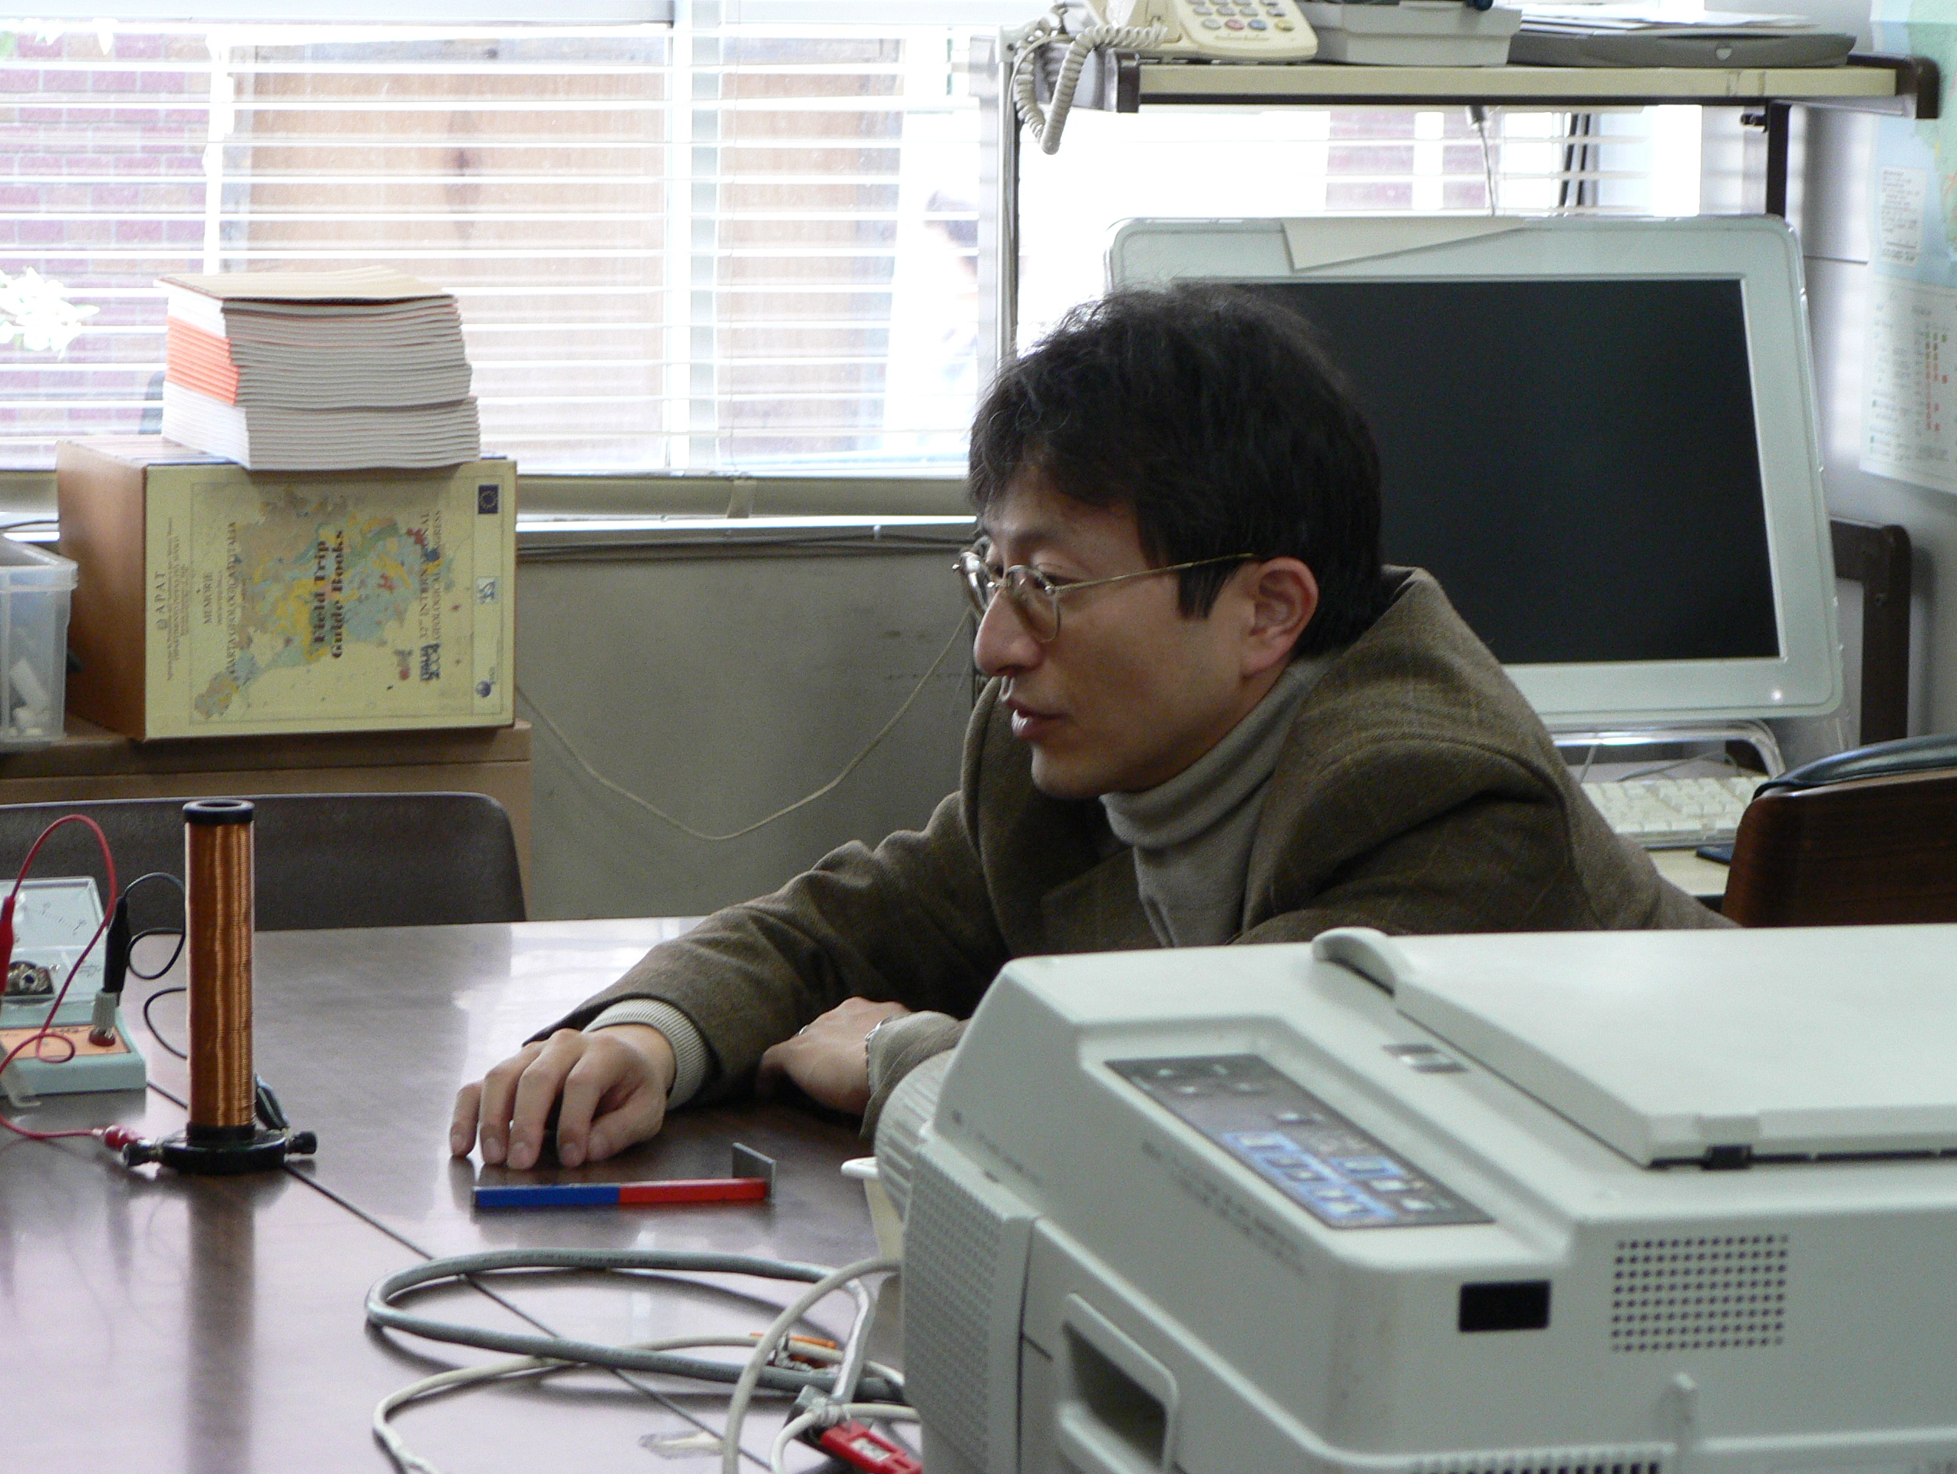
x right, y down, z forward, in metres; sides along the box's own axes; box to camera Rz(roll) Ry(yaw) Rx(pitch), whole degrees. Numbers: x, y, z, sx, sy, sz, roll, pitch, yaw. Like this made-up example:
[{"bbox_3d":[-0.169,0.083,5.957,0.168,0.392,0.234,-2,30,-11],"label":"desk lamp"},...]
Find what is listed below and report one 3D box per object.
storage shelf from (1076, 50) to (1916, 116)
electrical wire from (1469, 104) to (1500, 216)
[{"bbox_3d":[0.407,-0.542,5.820,0.715,0.049,0.280,-2,8,-18],"label":"storage shelf"},{"bbox_3d":[0.428,-0.487,5.950,0.024,0.095,0.020,-2,8,-18],"label":"electrical wire"}]

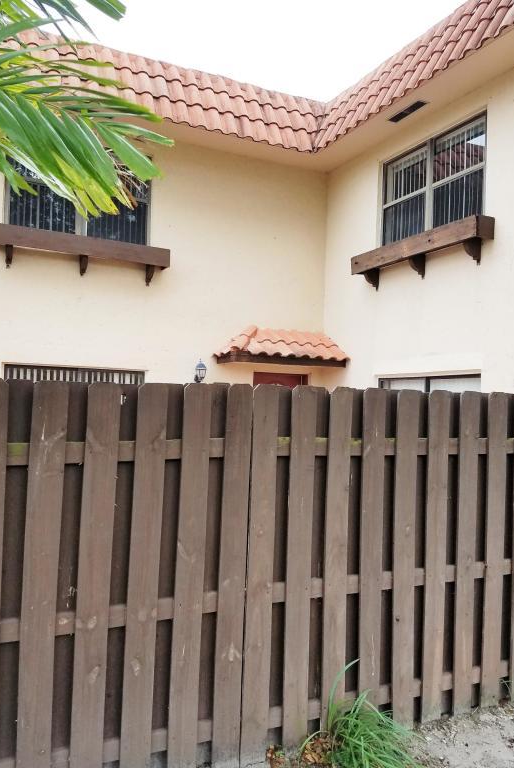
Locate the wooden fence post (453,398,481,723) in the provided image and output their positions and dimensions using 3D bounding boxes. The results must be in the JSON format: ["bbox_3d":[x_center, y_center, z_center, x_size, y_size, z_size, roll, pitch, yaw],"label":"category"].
[{"bbox_3d":[1.156,0.929,3.193,0.139,1.774,0.020,2,-1,-23],"label":"wooden fence post"}]

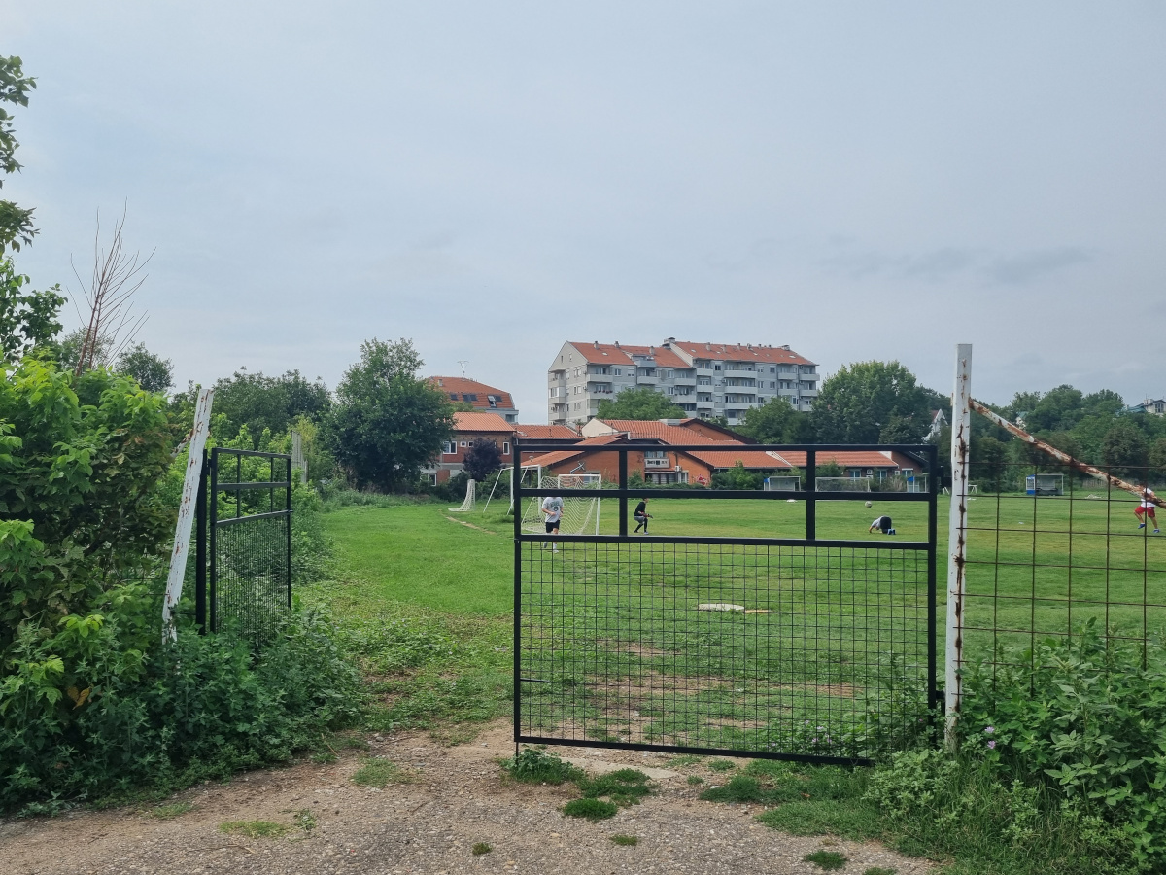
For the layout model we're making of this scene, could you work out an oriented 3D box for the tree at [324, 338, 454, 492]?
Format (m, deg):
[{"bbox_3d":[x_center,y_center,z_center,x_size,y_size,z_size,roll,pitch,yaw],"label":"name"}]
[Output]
[{"bbox_3d":[-14.237,-1.231,64.255,9.300,11.940,9.000,0,-2,0],"label":"tree"}]

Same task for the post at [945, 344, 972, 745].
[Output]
[{"bbox_3d":[2.260,0.673,5.285,0.085,2.460,0.085,2,-2,11],"label":"post"}]

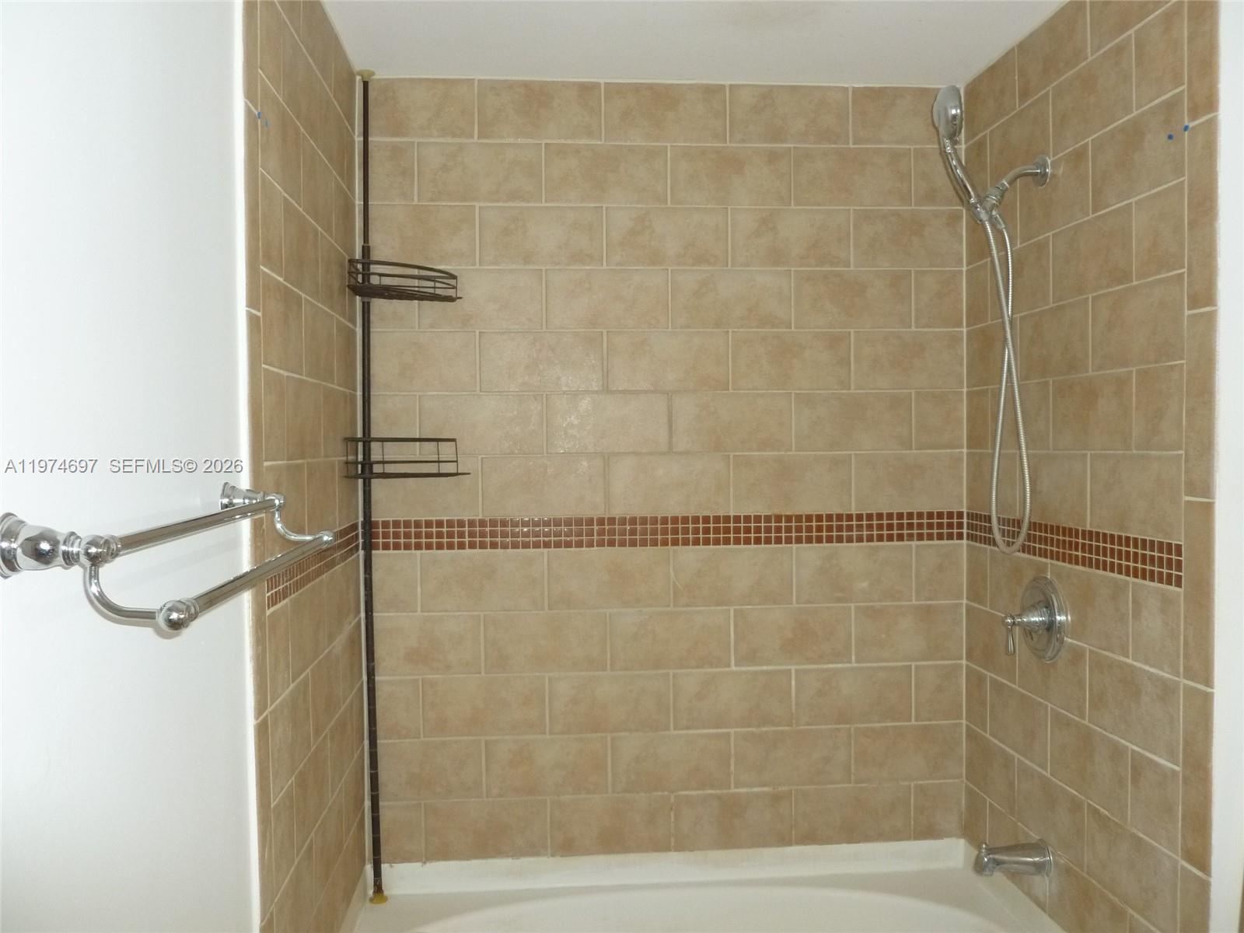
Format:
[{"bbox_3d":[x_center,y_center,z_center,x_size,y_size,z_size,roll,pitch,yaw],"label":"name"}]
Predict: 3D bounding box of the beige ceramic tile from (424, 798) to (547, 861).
[{"bbox_3d":[-0.329,0.881,2.445,0.295,0.142,0.010,-1,1,-5],"label":"beige ceramic tile"}]

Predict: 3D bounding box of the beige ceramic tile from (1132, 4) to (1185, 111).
[{"bbox_3d":[0.936,-0.710,1.745,0.010,0.149,0.142,-1,1,-5],"label":"beige ceramic tile"}]

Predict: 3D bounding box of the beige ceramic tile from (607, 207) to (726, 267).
[{"bbox_3d":[0.112,-0.563,2.479,0.303,0.146,0.010,-1,1,-5],"label":"beige ceramic tile"}]

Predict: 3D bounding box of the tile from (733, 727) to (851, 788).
[{"bbox_3d":[0.425,0.724,2.507,0.297,0.144,0.010,-1,1,-5],"label":"tile"}]

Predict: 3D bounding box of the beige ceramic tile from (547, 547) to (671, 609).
[{"bbox_3d":[-0.031,0.279,2.484,0.302,0.146,0.010,-1,1,-5],"label":"beige ceramic tile"}]

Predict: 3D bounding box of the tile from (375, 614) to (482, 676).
[{"bbox_3d":[-0.481,0.436,2.449,0.277,0.148,0.010,-1,1,-5],"label":"tile"}]

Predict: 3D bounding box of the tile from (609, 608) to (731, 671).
[{"bbox_3d":[0.120,0.424,2.472,0.298,0.145,0.010,-1,1,-5],"label":"tile"}]

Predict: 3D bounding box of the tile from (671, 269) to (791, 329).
[{"bbox_3d":[0.272,-0.417,2.507,0.303,0.148,0.010,-1,1,-5],"label":"tile"}]

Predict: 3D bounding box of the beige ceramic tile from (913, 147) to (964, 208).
[{"bbox_3d":[0.797,-0.727,2.538,0.134,0.149,0.010,-1,1,-5],"label":"beige ceramic tile"}]

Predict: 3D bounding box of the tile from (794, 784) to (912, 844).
[{"bbox_3d":[0.578,0.871,2.517,0.297,0.142,0.010,-1,1,-5],"label":"tile"}]

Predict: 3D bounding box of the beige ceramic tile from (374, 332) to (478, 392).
[{"bbox_3d":[-0.483,-0.249,2.413,0.269,0.143,0.010,-1,1,-5],"label":"beige ceramic tile"}]

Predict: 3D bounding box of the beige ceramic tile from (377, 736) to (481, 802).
[{"bbox_3d":[-0.478,0.741,2.455,0.277,0.148,0.010,-1,1,-5],"label":"beige ceramic tile"}]

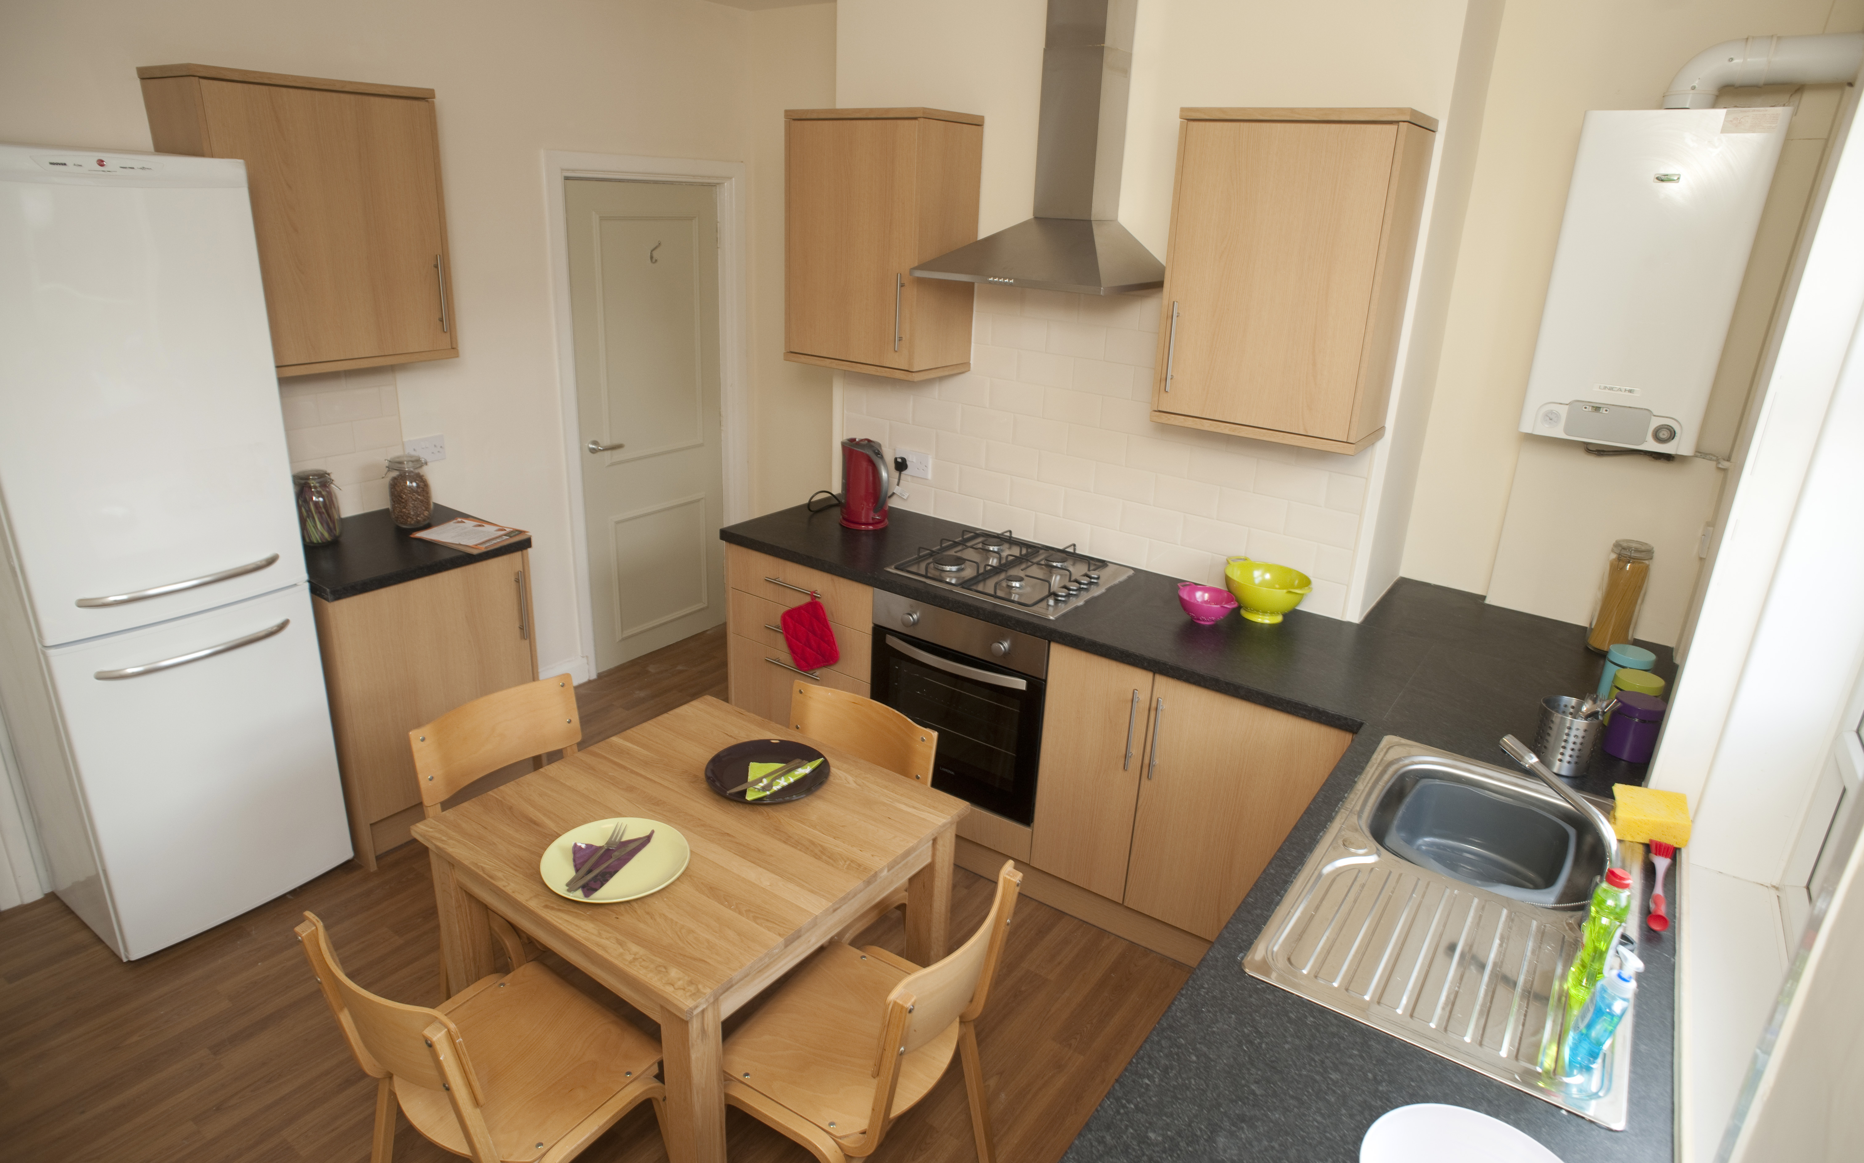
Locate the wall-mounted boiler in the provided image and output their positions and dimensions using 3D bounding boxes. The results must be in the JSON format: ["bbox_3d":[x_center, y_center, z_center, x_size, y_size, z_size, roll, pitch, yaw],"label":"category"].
[{"bbox_3d":[1.735,-0.731,2.517,0.392,0.765,0.310,16,25,32],"label":"wall-mounted boiler"}]

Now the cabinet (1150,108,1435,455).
[{"bbox_3d":[0.879,-0.748,2.566,0.517,0.747,0.306,16,25,32],"label":"cabinet"}]

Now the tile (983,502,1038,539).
[{"bbox_3d":[0.254,-0.209,3.477,0.200,0.097,0.010,16,24,32],"label":"tile"}]

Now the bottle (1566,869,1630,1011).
[{"bbox_3d":[0.991,0.516,1.528,0.058,0.212,0.070,21,28,39],"label":"bottle"}]

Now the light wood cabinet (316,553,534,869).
[{"bbox_3d":[-1.713,0.317,3.344,0.565,0.873,0.610,16,25,32],"label":"light wood cabinet"}]

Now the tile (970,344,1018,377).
[{"bbox_3d":[0.189,-0.705,3.350,0.200,0.100,0.010,16,24,32],"label":"tile"}]

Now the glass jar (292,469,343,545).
[{"bbox_3d":[-1.854,-0.225,3.120,0.122,0.212,0.122,2,21,-1],"label":"glass jar"}]

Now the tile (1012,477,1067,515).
[{"bbox_3d":[0.334,-0.278,3.355,0.198,0.099,0.009,16,25,32],"label":"tile"}]

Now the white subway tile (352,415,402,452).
[{"bbox_3d":[-1.887,-0.502,3.522,0.010,0.100,0.163,16,24,32],"label":"white subway tile"}]

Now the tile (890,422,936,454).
[{"bbox_3d":[-0.067,-0.490,3.604,0.200,0.100,0.010,16,25,32],"label":"tile"}]

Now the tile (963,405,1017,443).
[{"bbox_3d":[0.184,-0.514,3.408,0.200,0.100,0.010,16,25,32],"label":"tile"}]

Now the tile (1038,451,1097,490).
[{"bbox_3d":[0.424,-0.347,3.294,0.200,0.100,0.010,16,24,32],"label":"tile"}]

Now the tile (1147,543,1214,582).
[{"bbox_3d":[0.749,-0.065,3.147,0.200,0.100,0.010,16,25,32],"label":"tile"}]

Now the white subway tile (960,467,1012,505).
[{"bbox_3d":[0.172,-0.320,3.490,0.200,0.100,0.010,16,24,32],"label":"white subway tile"}]

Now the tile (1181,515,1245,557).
[{"bbox_3d":[0.823,-0.133,3.035,0.198,0.099,0.009,16,25,32],"label":"tile"}]

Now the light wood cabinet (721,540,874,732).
[{"bbox_3d":[-0.275,0.259,3.626,0.622,0.830,0.595,16,24,32],"label":"light wood cabinet"}]

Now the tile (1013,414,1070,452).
[{"bbox_3d":[0.346,-0.465,3.288,0.198,0.100,0.010,16,25,32],"label":"tile"}]

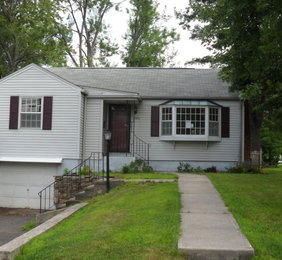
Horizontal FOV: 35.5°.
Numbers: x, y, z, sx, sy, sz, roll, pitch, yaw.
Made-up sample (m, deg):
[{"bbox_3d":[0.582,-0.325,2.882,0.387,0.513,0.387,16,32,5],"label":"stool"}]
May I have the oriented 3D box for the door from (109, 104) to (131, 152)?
[{"bbox_3d":[-0.916,-0.068,18.750,0.920,2.070,0.080,1,-4,5],"label":"door"}]

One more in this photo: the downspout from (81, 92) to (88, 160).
[{"bbox_3d":[-2.223,-0.139,17.500,0.110,2.700,0.100,1,-4,5],"label":"downspout"}]

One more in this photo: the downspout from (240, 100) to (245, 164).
[{"bbox_3d":[4.276,0.084,18.450,0.100,2.680,0.090,1,-4,5],"label":"downspout"}]

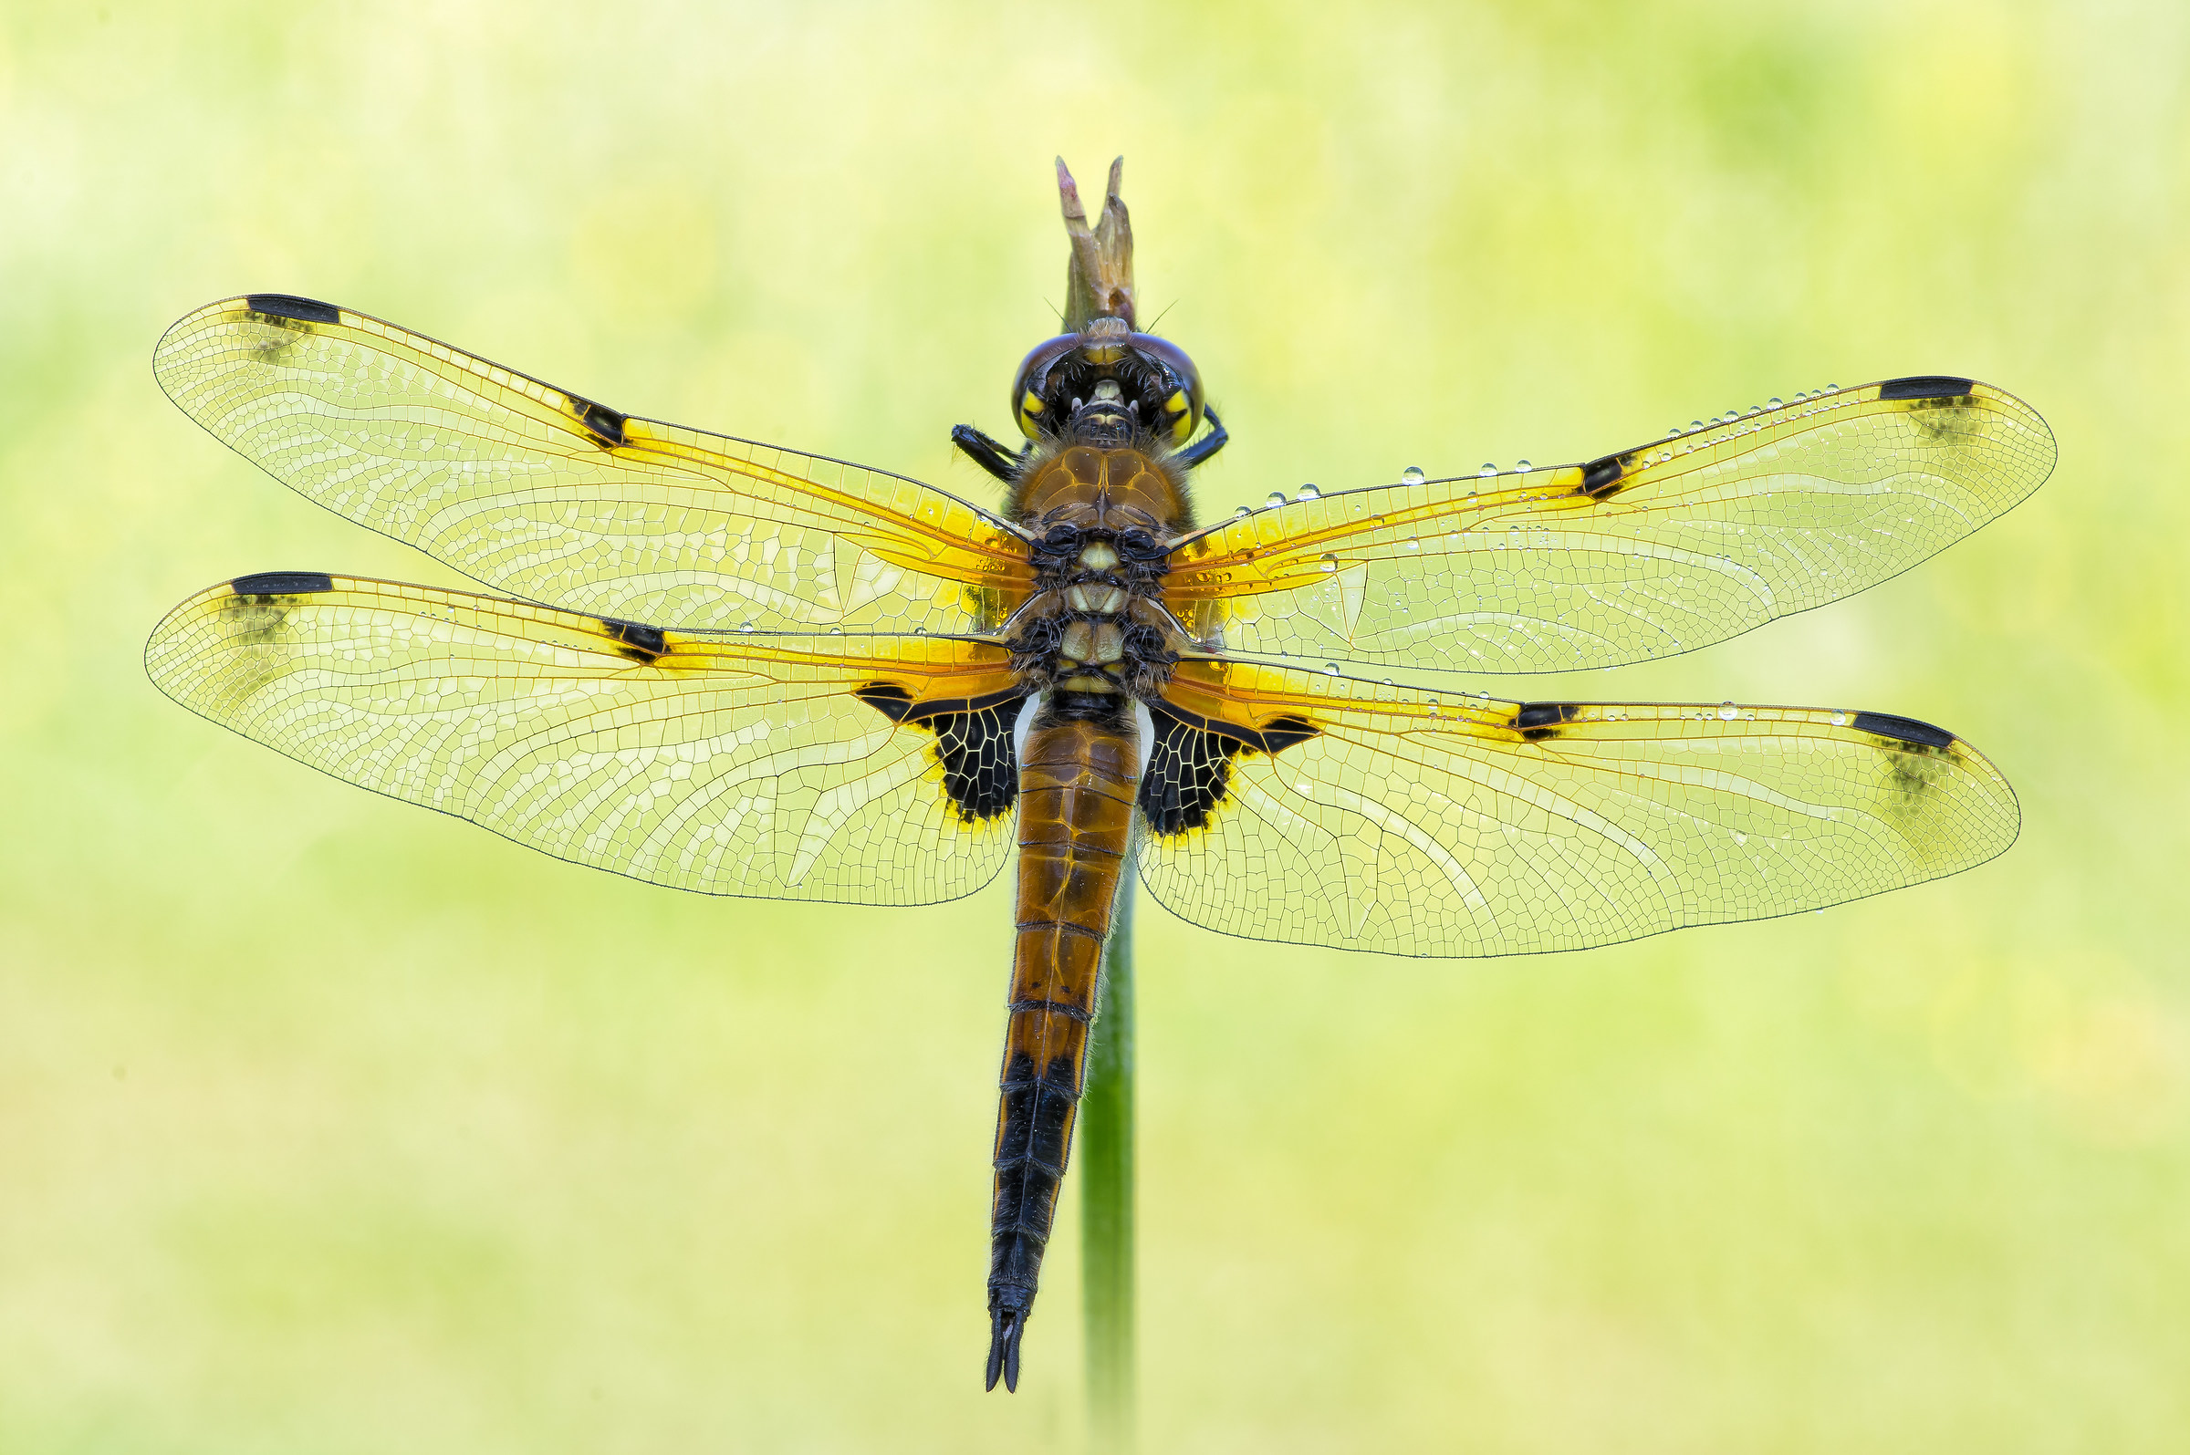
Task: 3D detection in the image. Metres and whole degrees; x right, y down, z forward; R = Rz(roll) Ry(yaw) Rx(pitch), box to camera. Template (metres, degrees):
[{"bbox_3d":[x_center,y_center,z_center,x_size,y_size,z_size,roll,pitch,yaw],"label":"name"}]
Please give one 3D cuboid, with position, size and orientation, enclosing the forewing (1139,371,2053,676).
[{"bbox_3d":[0.021,-0.007,0.372,0.037,0.009,0.003,-11,0,0],"label":"forewing"}]

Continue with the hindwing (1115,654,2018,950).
[{"bbox_3d":[0.020,0.004,0.372,0.036,0.011,0.003,5,0,0],"label":"hindwing"}]

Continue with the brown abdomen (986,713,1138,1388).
[{"bbox_3d":[-0.002,0.013,0.373,0.005,0.028,0.005,8,0,0],"label":"brown abdomen"}]

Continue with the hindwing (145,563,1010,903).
[{"bbox_3d":[-0.021,0.001,0.372,0.036,0.012,0.003,5,0,0],"label":"hindwing"}]

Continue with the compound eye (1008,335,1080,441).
[{"bbox_3d":[-0.002,-0.014,0.373,0.003,0.004,0.004,0,0,0],"label":"compound eye"}]

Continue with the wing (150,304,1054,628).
[{"bbox_3d":[-0.021,-0.009,0.372,0.037,0.009,0.003,16,0,0],"label":"wing"}]

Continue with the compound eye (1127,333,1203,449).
[{"bbox_3d":[0.003,-0.014,0.373,0.003,0.005,0.004,0,0,0],"label":"compound eye"}]

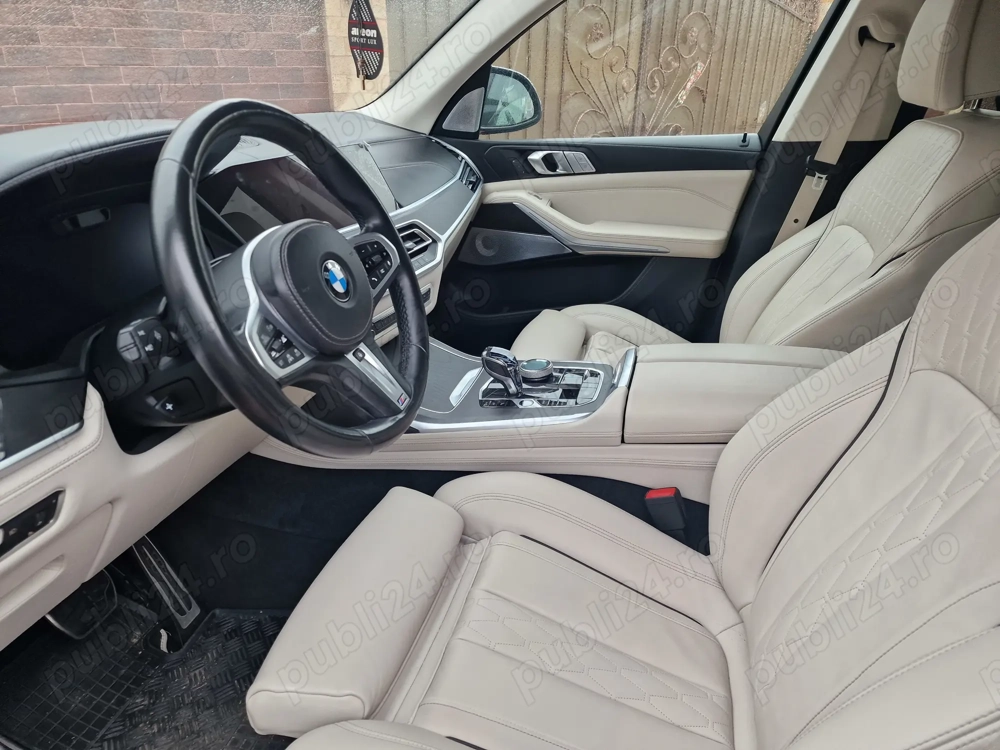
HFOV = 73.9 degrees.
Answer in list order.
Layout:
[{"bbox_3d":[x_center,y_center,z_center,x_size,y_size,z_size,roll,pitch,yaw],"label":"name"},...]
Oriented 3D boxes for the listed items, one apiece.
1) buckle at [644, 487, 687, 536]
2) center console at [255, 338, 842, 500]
[{"bbox_3d":[0.242,0.194,0.952,0.041,0.064,0.026,-14,20,30],"label":"buckle"},{"bbox_3d":[0.073,0.040,1.126,0.900,0.195,0.280,4,26,6],"label":"center console"}]

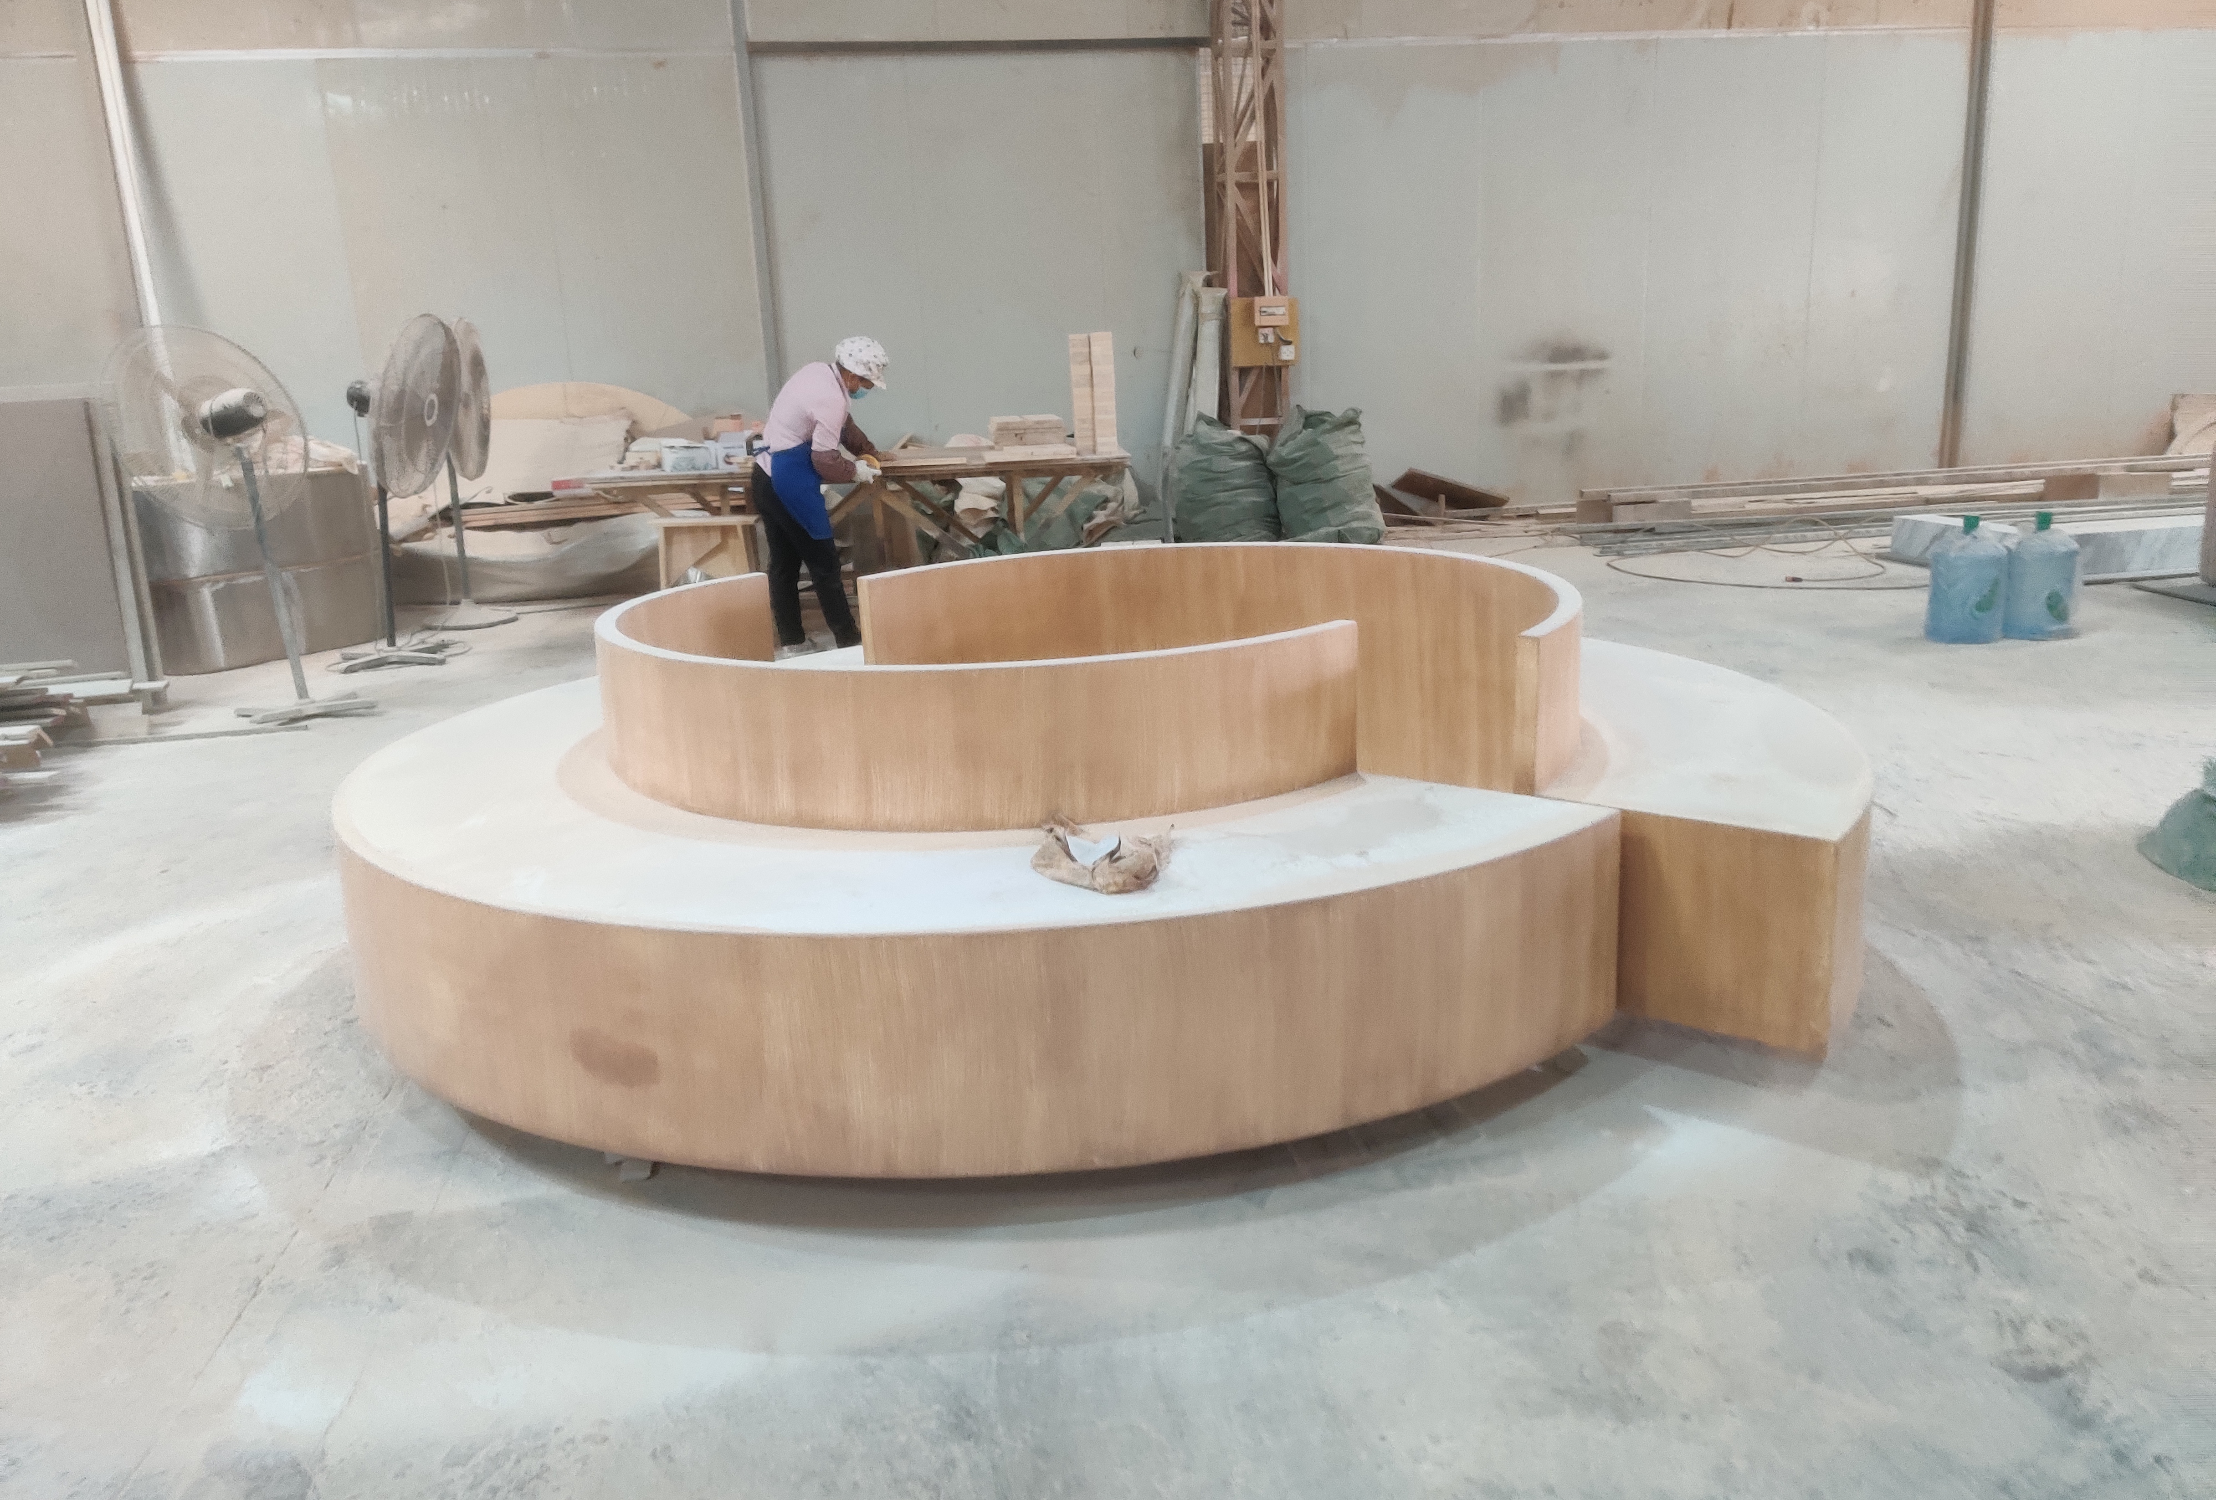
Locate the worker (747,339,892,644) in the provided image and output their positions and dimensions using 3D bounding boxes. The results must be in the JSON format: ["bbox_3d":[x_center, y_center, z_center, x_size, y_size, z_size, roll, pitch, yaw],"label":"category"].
[{"bbox_3d":[-1.224,-1.121,7.636,0.620,1.396,0.520,-7,14,-15],"label":"worker"}]

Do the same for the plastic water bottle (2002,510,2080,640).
[{"bbox_3d":[3.724,-0.700,6.862,0.270,0.490,0.270,5,16,28],"label":"plastic water bottle"}]

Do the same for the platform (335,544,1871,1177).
[{"bbox_3d":[-0.064,0.006,4.062,3.443,0.740,3.053,9,18,40],"label":"platform"}]

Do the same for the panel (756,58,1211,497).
[{"bbox_3d":[-0.769,-3.036,11.166,2.791,2.759,0.060,-4,14,-7],"label":"panel"}]

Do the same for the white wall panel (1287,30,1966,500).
[{"bbox_3d":[3.626,-3.276,11.916,5.008,3.080,0.100,-5,14,-11],"label":"white wall panel"}]

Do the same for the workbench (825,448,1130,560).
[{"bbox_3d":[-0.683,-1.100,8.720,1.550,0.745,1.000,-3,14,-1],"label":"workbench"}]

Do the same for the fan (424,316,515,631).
[{"bbox_3d":[-3.464,-1.467,9.098,0.500,1.576,0.780,-6,14,-11],"label":"fan"}]

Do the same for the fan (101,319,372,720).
[{"bbox_3d":[-3.312,-0.876,6.787,0.750,1.500,0.830,4,15,25],"label":"fan"}]

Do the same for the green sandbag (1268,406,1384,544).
[{"bbox_3d":[1.355,-1.738,10.842,0.680,0.821,0.580,-3,14,0],"label":"green sandbag"}]

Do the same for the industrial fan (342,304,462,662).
[{"bbox_3d":[-3.286,-1.159,7.800,0.680,1.530,0.830,-1,14,6],"label":"industrial fan"}]

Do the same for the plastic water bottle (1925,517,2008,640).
[{"bbox_3d":[3.424,-0.669,6.872,0.280,0.450,0.280,4,15,26],"label":"plastic water bottle"}]

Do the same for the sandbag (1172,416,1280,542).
[{"bbox_3d":[0.721,-1.718,10.980,0.640,0.740,0.540,-2,14,4],"label":"sandbag"}]

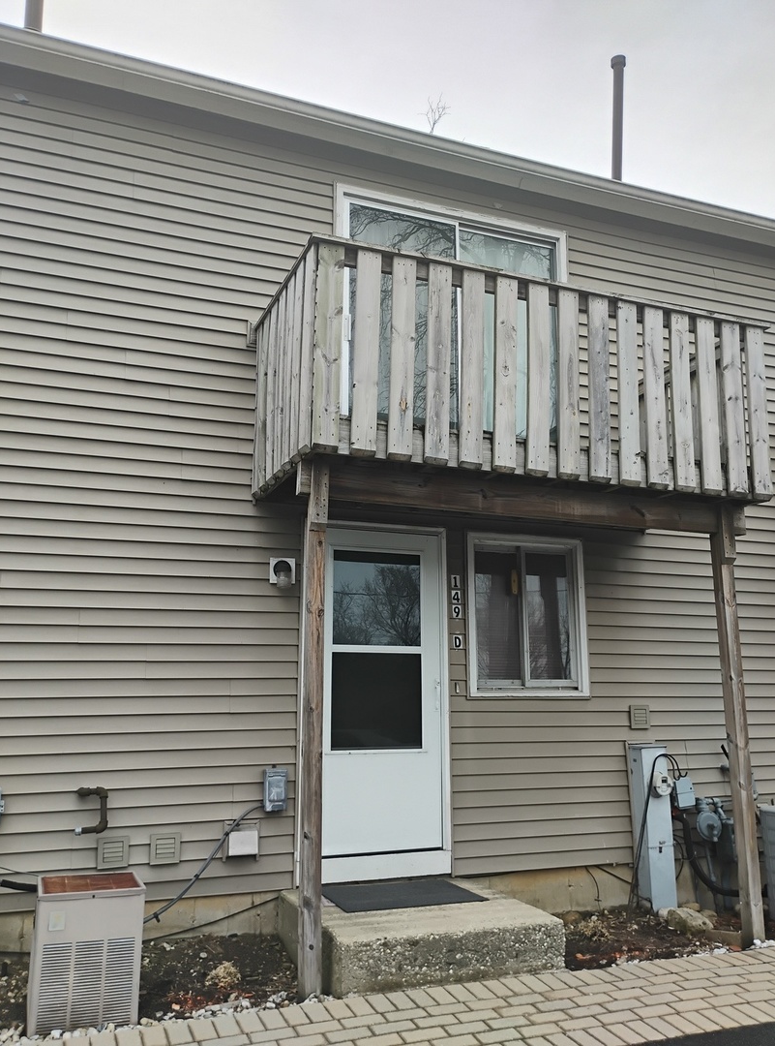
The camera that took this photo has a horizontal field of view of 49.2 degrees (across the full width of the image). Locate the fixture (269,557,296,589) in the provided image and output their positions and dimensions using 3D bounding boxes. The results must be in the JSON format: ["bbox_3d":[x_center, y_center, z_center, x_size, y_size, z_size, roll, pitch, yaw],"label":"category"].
[{"bbox_3d":[-0.646,0.310,5.282,0.162,0.195,0.125,4,-11,-21],"label":"fixture"}]

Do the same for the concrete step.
[{"bbox_3d":[0.144,2.230,4.680,1.245,0.225,1.160,4,-11,-21],"label":"concrete step"}]

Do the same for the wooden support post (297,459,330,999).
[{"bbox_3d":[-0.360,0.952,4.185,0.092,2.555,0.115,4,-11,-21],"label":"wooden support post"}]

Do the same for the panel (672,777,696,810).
[{"bbox_3d":[2.133,1.955,6.120,0.145,0.195,0.080,4,-11,-21],"label":"panel"}]

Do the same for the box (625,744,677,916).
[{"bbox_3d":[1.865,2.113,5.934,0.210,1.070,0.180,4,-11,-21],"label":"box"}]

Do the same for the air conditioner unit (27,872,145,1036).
[{"bbox_3d":[-1.352,1.901,3.803,0.450,0.560,0.410,4,-11,-21],"label":"air conditioner unit"}]

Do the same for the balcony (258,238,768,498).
[{"bbox_3d":[0.788,-0.708,5.407,3.025,1.180,1.300,4,-11,-21],"label":"balcony"}]

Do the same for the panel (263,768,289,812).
[{"bbox_3d":[-0.671,1.587,5.050,0.135,0.245,0.090,4,-11,-21],"label":"panel"}]

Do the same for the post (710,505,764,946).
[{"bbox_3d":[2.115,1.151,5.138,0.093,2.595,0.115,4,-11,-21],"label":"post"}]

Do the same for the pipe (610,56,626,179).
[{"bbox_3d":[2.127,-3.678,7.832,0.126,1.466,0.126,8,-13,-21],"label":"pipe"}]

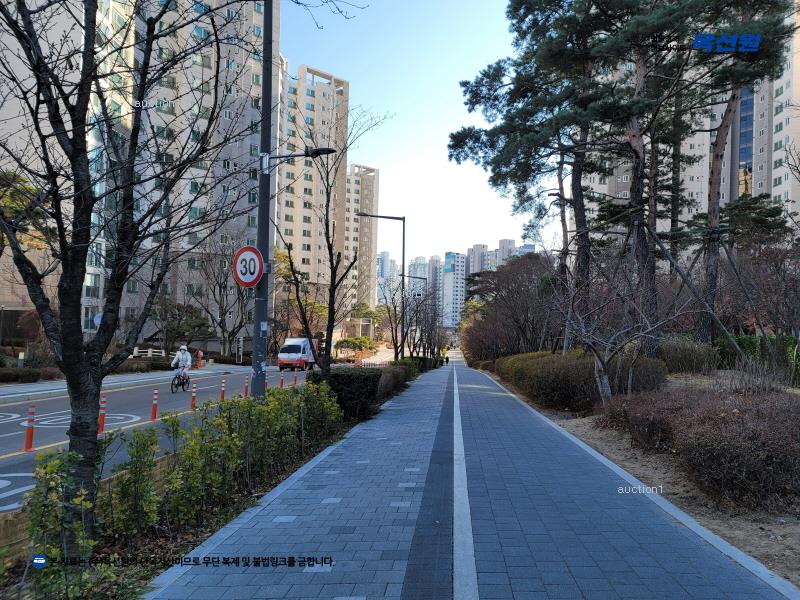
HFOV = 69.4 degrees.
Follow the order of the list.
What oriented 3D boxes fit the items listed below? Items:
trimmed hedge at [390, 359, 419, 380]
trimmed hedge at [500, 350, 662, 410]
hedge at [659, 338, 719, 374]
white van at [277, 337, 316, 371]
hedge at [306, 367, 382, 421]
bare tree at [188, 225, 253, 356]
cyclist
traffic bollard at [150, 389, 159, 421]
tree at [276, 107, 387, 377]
[{"bbox_3d":[0.200,3.380,28.000,0.900,1.050,5.500,1,-2,5],"label":"trimmed hedge"},{"bbox_3d":[5.900,2.450,19.000,3.700,1.350,9.500,1,-2,5],"label":"trimmed hedge"},{"bbox_3d":[11.450,2.200,23.000,2.500,1.500,2.200,1,-2,22],"label":"hedge"},{"bbox_3d":[-7.200,3.950,41.700,1.750,2.300,5.000,1,-2,4],"label":"white van"},{"bbox_3d":[-1.300,2.200,14.200,0.900,1.000,4.600,1,-2,5],"label":"hedge"},{"bbox_3d":[-14.300,-0.750,46.500,5.200,10.800,5.200,2,-2,-11],"label":"bare tree"},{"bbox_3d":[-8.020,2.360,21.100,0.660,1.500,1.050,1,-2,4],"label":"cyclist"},{"bbox_3d":[-5.780,2.470,13.600,0.110,0.760,0.110,1,-2,5],"label":"traffic bollard"},{"bbox_3d":[-1.460,-0.720,12.300,2.300,6.400,2.100,1,-2,-6],"label":"tree"}]

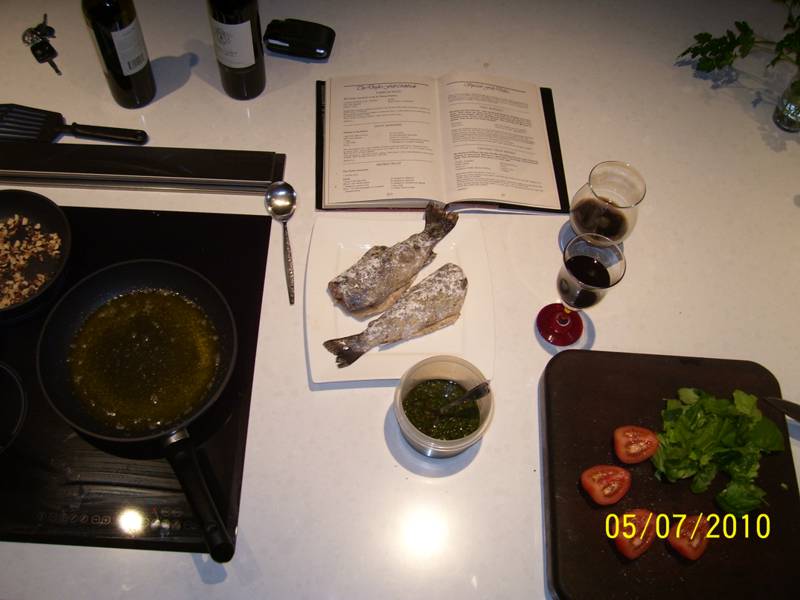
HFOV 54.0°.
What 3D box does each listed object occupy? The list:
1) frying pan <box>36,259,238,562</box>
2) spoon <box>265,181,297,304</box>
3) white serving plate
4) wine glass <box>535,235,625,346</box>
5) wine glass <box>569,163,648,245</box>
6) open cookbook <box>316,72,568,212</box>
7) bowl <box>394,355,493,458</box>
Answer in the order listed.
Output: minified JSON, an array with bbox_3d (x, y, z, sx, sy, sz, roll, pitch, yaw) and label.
[{"bbox_3d":[-0.325,0.146,1.079,0.275,0.067,0.468,-23,67,-15],"label":"frying pan"},{"bbox_3d":[-0.179,-0.094,1.240,0.049,0.024,0.225,-6,63,-7],"label":"spoon"},{"bbox_3d":[0.001,-0.006,1.206,0.290,0.025,0.290,-1,63,-5],"label":"white serving plate"},{"bbox_3d":[0.253,-0.007,1.128,0.084,0.198,0.084,3,62,-3],"label":"wine glass"},{"bbox_3d":[0.311,-0.129,1.213,0.095,0.168,0.095,3,62,-3],"label":"wine glass"},{"bbox_3d":[0.069,-0.273,1.348,0.422,0.030,0.273,0,63,-4],"label":"open cookbook"},{"bbox_3d":[0.059,0.156,1.102,0.138,0.068,0.138,2,62,-3],"label":"bowl"}]

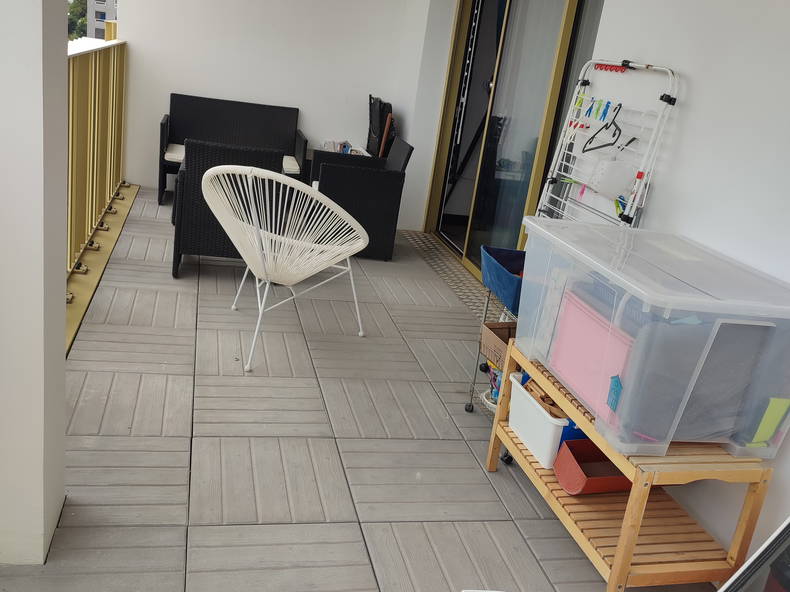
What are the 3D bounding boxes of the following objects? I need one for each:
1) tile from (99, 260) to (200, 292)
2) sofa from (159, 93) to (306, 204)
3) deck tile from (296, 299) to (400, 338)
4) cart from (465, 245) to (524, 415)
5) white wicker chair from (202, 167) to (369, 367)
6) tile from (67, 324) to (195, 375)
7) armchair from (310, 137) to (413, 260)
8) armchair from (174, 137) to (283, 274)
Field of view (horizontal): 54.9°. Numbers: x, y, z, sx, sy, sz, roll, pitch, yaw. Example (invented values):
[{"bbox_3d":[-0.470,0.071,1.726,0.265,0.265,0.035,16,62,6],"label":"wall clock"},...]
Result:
[{"bbox_3d":[-1.331,-0.098,4.170,0.500,0.030,0.500,3,19,-15],"label":"tile"},{"bbox_3d":[-1.277,-1.109,5.975,1.060,0.765,0.635,3,19,-15],"label":"sofa"},{"bbox_3d":[-0.255,0.126,3.967,0.500,0.030,0.500,3,19,-15],"label":"deck tile"},{"bbox_3d":[0.488,0.220,2.860,0.300,0.685,0.475,3,19,-15],"label":"cart"},{"bbox_3d":[-0.487,-0.199,3.438,0.743,0.846,0.805,13,19,15],"label":"white wicker chair"},{"bbox_3d":[-1.109,0.237,3.254,0.500,0.030,0.500,3,19,-15],"label":"tile"},{"bbox_3d":[-0.271,-0.704,5.194,0.610,0.765,0.560,3,19,-15],"label":"armchair"},{"bbox_3d":[-0.942,-0.517,4.329,0.550,0.765,0.610,3,19,-15],"label":"armchair"}]

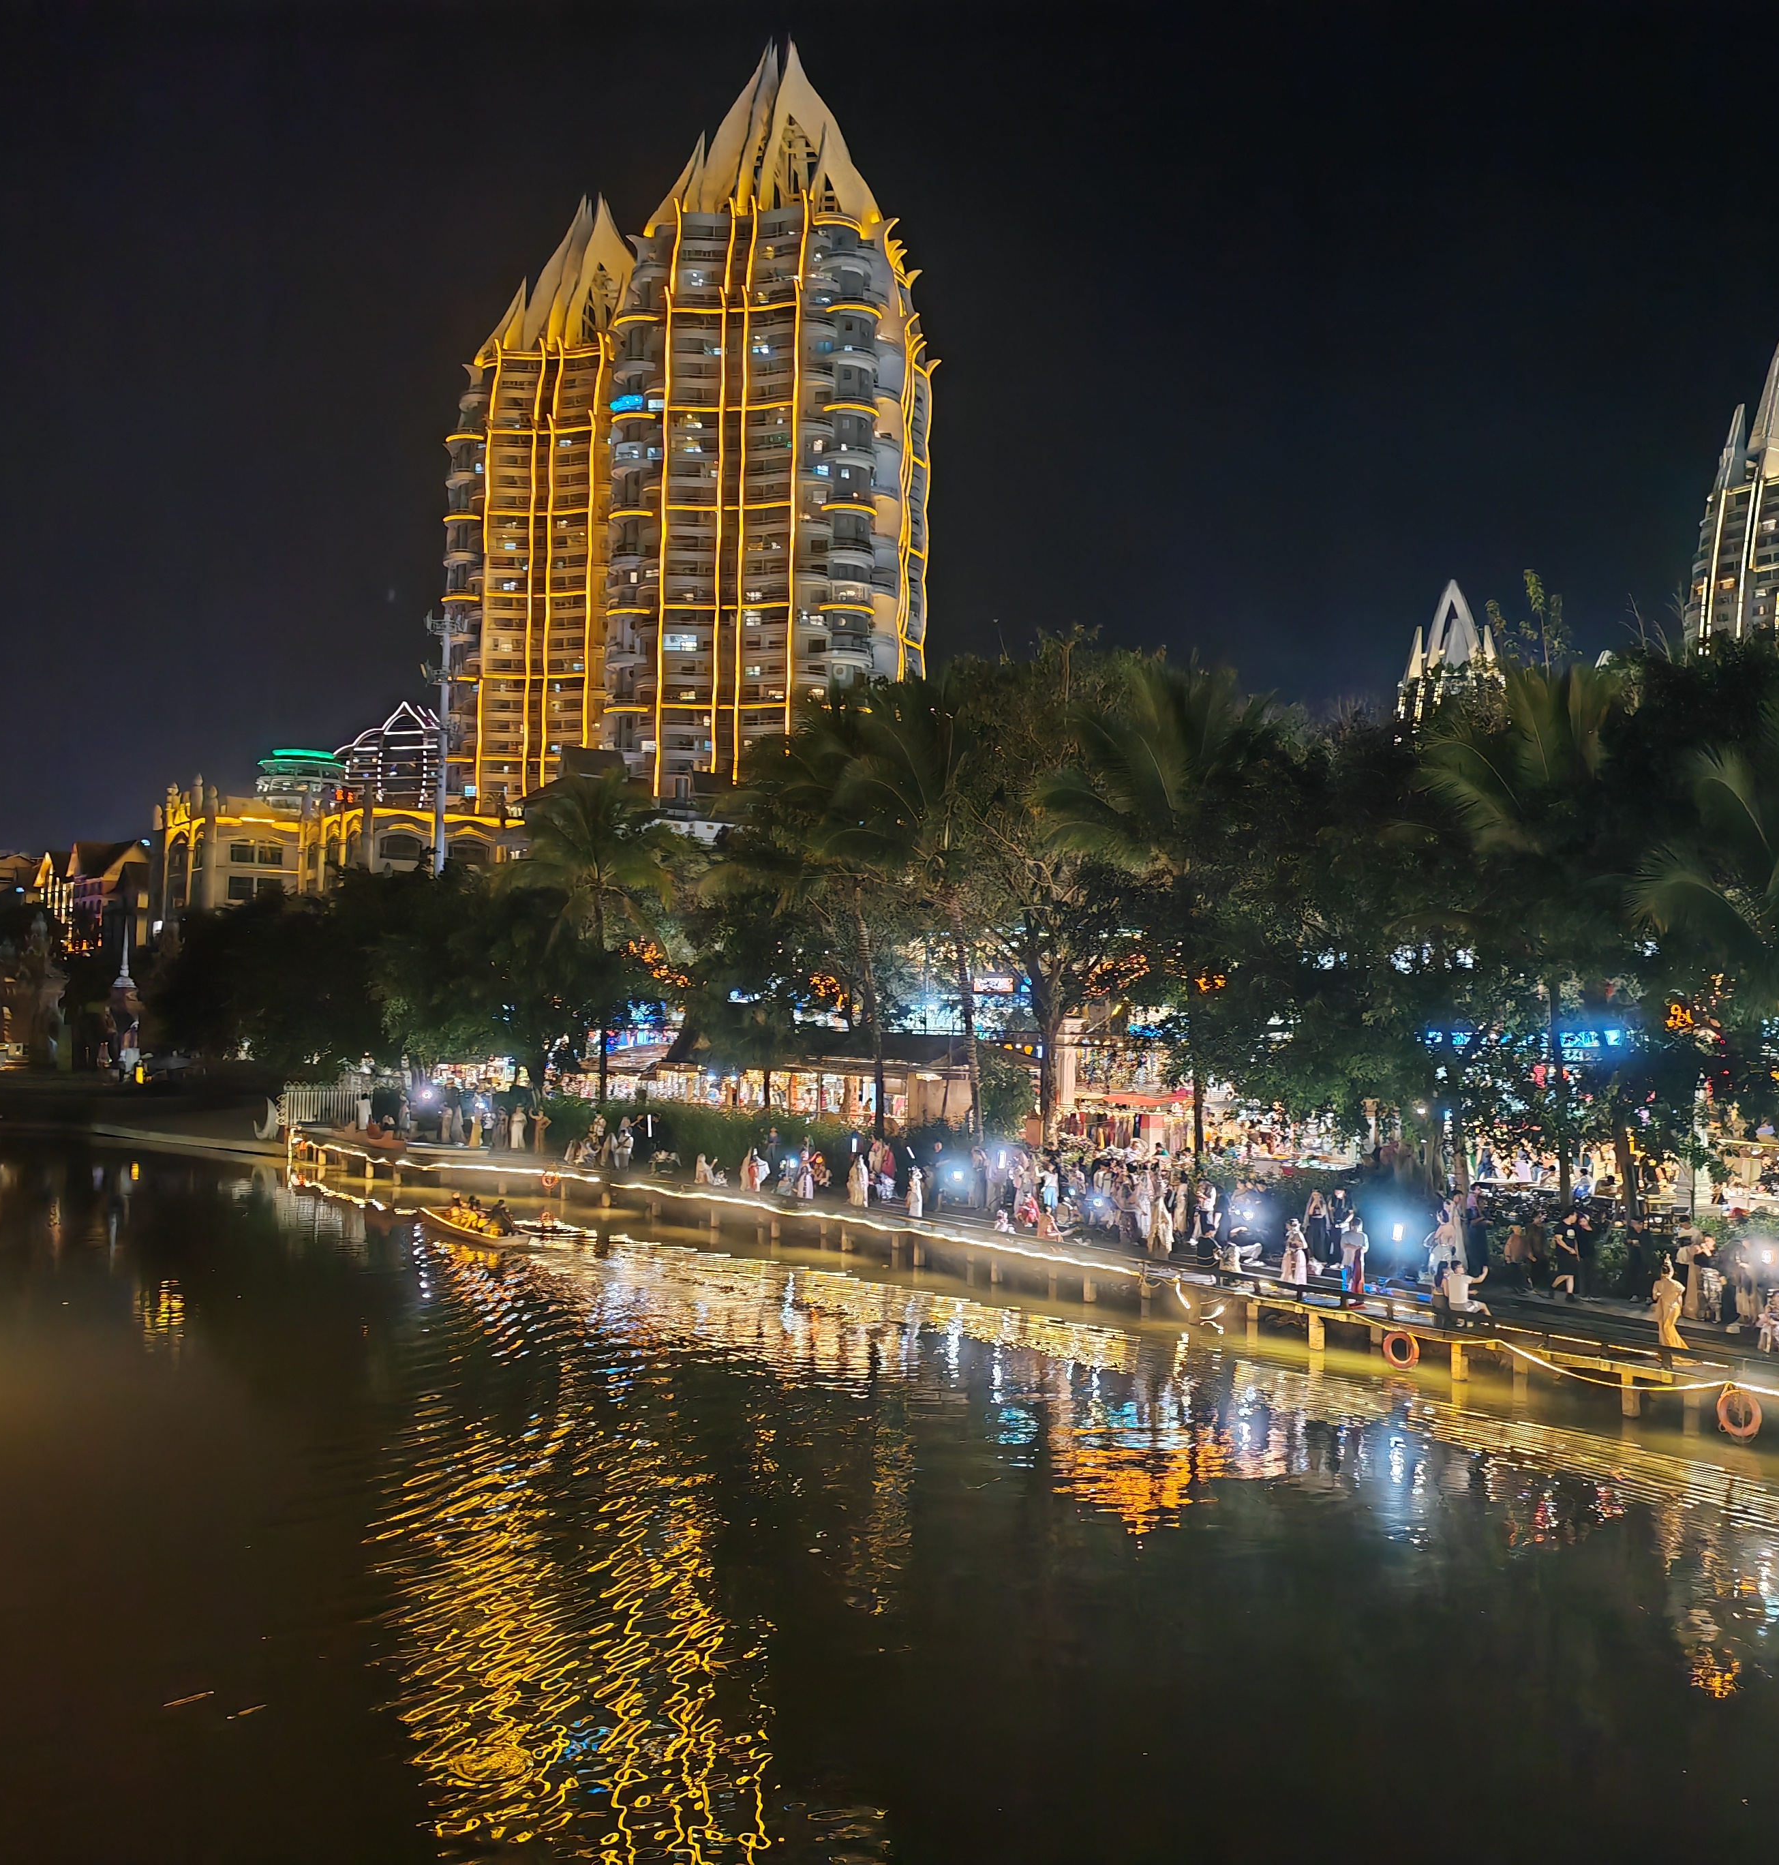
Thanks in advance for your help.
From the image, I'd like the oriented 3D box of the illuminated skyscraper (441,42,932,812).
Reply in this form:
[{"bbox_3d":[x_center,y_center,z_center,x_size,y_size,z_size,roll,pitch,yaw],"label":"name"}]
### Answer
[{"bbox_3d":[-27.900,-50.940,269.690,63.000,131.500,52.000,1,-2,9],"label":"illuminated skyscraper"}]

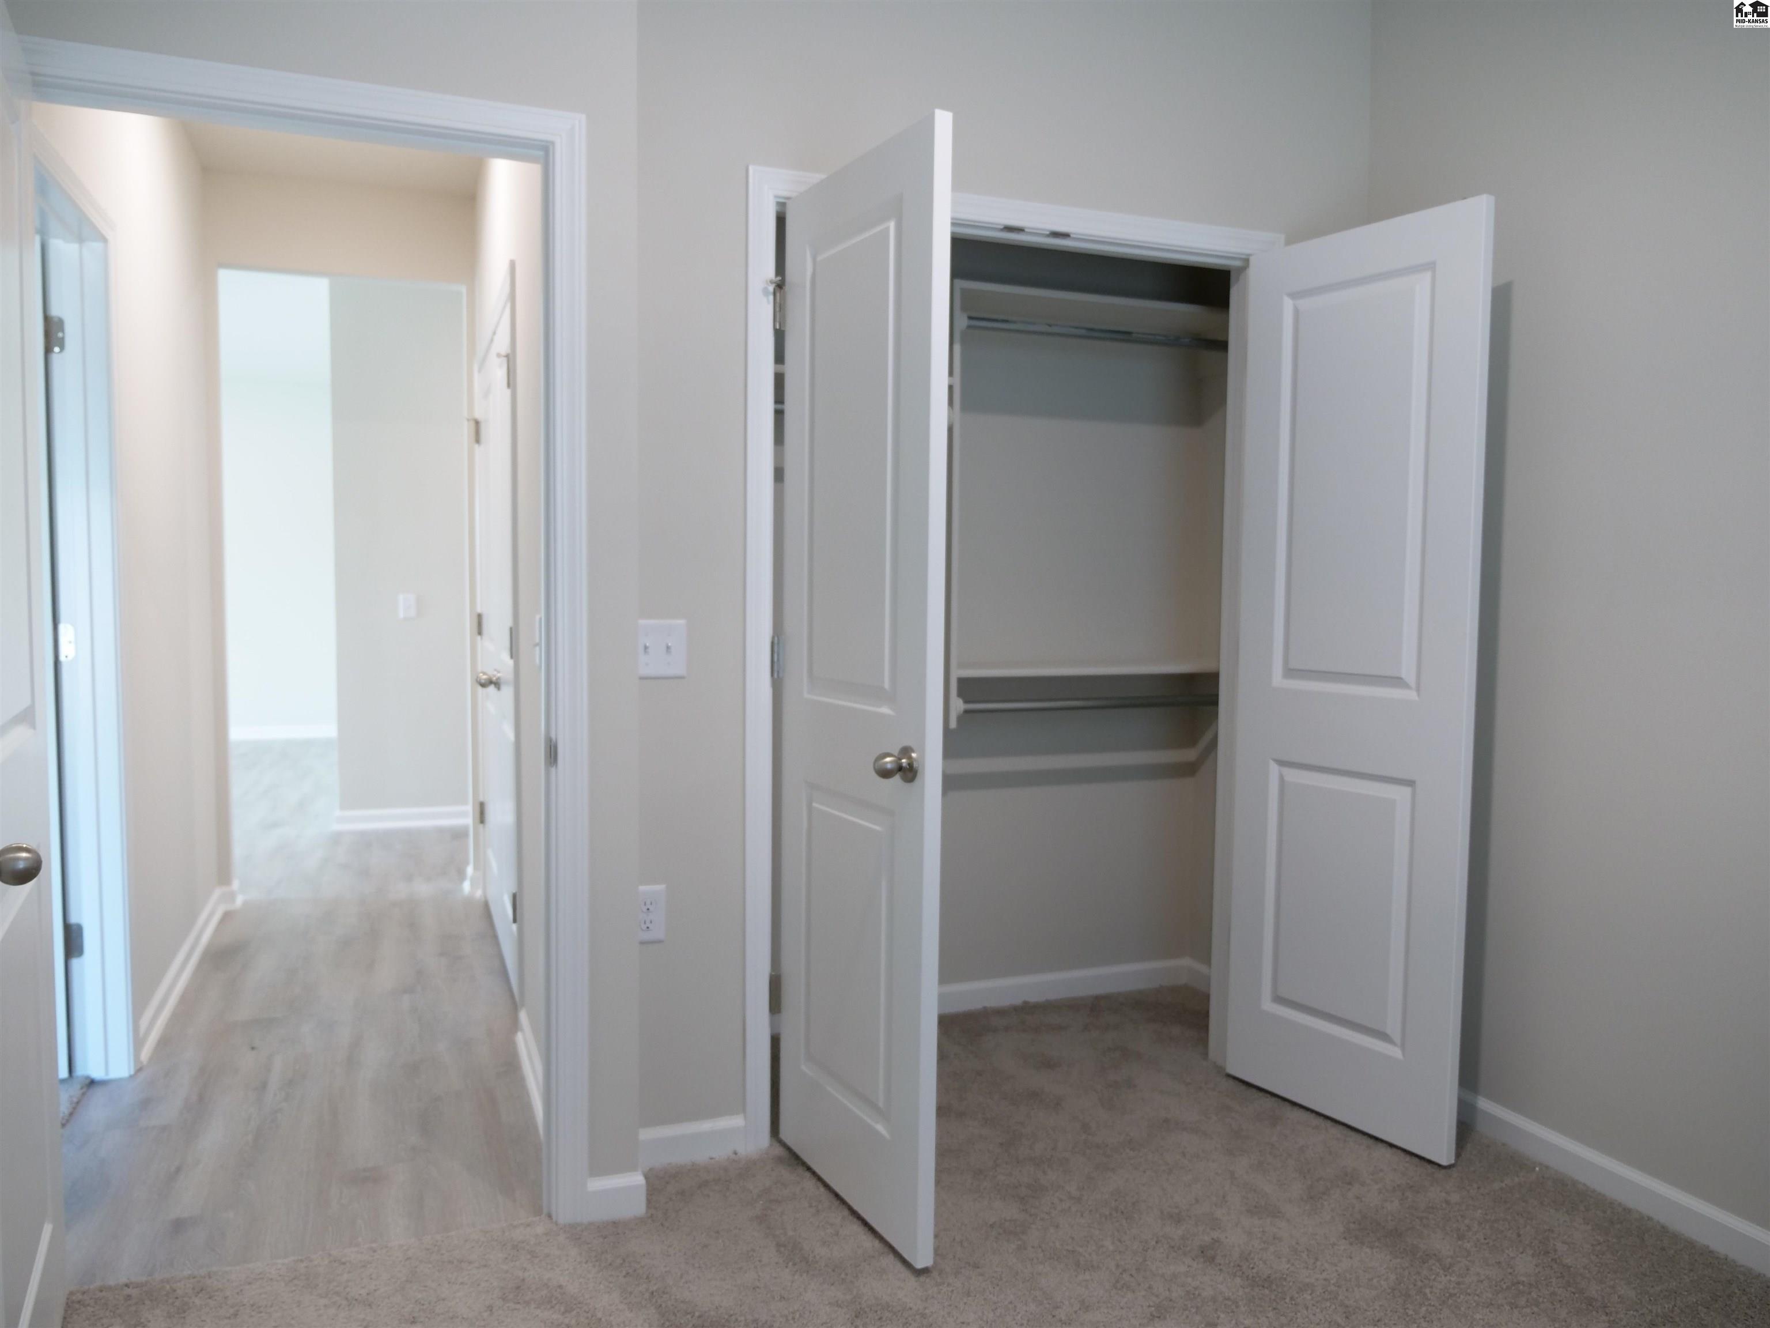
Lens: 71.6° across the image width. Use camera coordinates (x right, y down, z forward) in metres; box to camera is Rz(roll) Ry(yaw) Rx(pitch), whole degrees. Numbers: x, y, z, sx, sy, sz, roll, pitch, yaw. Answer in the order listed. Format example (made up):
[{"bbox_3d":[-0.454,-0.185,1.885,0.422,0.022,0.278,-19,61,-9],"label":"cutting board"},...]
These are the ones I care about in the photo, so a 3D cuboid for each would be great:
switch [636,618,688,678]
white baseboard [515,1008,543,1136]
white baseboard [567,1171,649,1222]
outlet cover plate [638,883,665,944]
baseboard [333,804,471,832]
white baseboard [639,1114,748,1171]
[{"bbox_3d":[-0.465,-0.030,2.517,0.115,0.115,0.012,-1,4,-22],"label":"switch"},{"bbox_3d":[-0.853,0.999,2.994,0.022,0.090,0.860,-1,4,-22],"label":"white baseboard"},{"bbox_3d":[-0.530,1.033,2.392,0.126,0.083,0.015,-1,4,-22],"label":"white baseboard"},{"bbox_3d":[-0.492,0.518,2.545,0.069,0.115,0.007,-1,4,-22],"label":"outlet cover plate"},{"bbox_3d":[-2.410,0.782,6.242,0.730,0.088,0.020,-1,4,-22],"label":"baseboard"},{"bbox_3d":[-0.418,1.022,2.604,0.248,0.083,0.015,-1,4,-22],"label":"white baseboard"}]

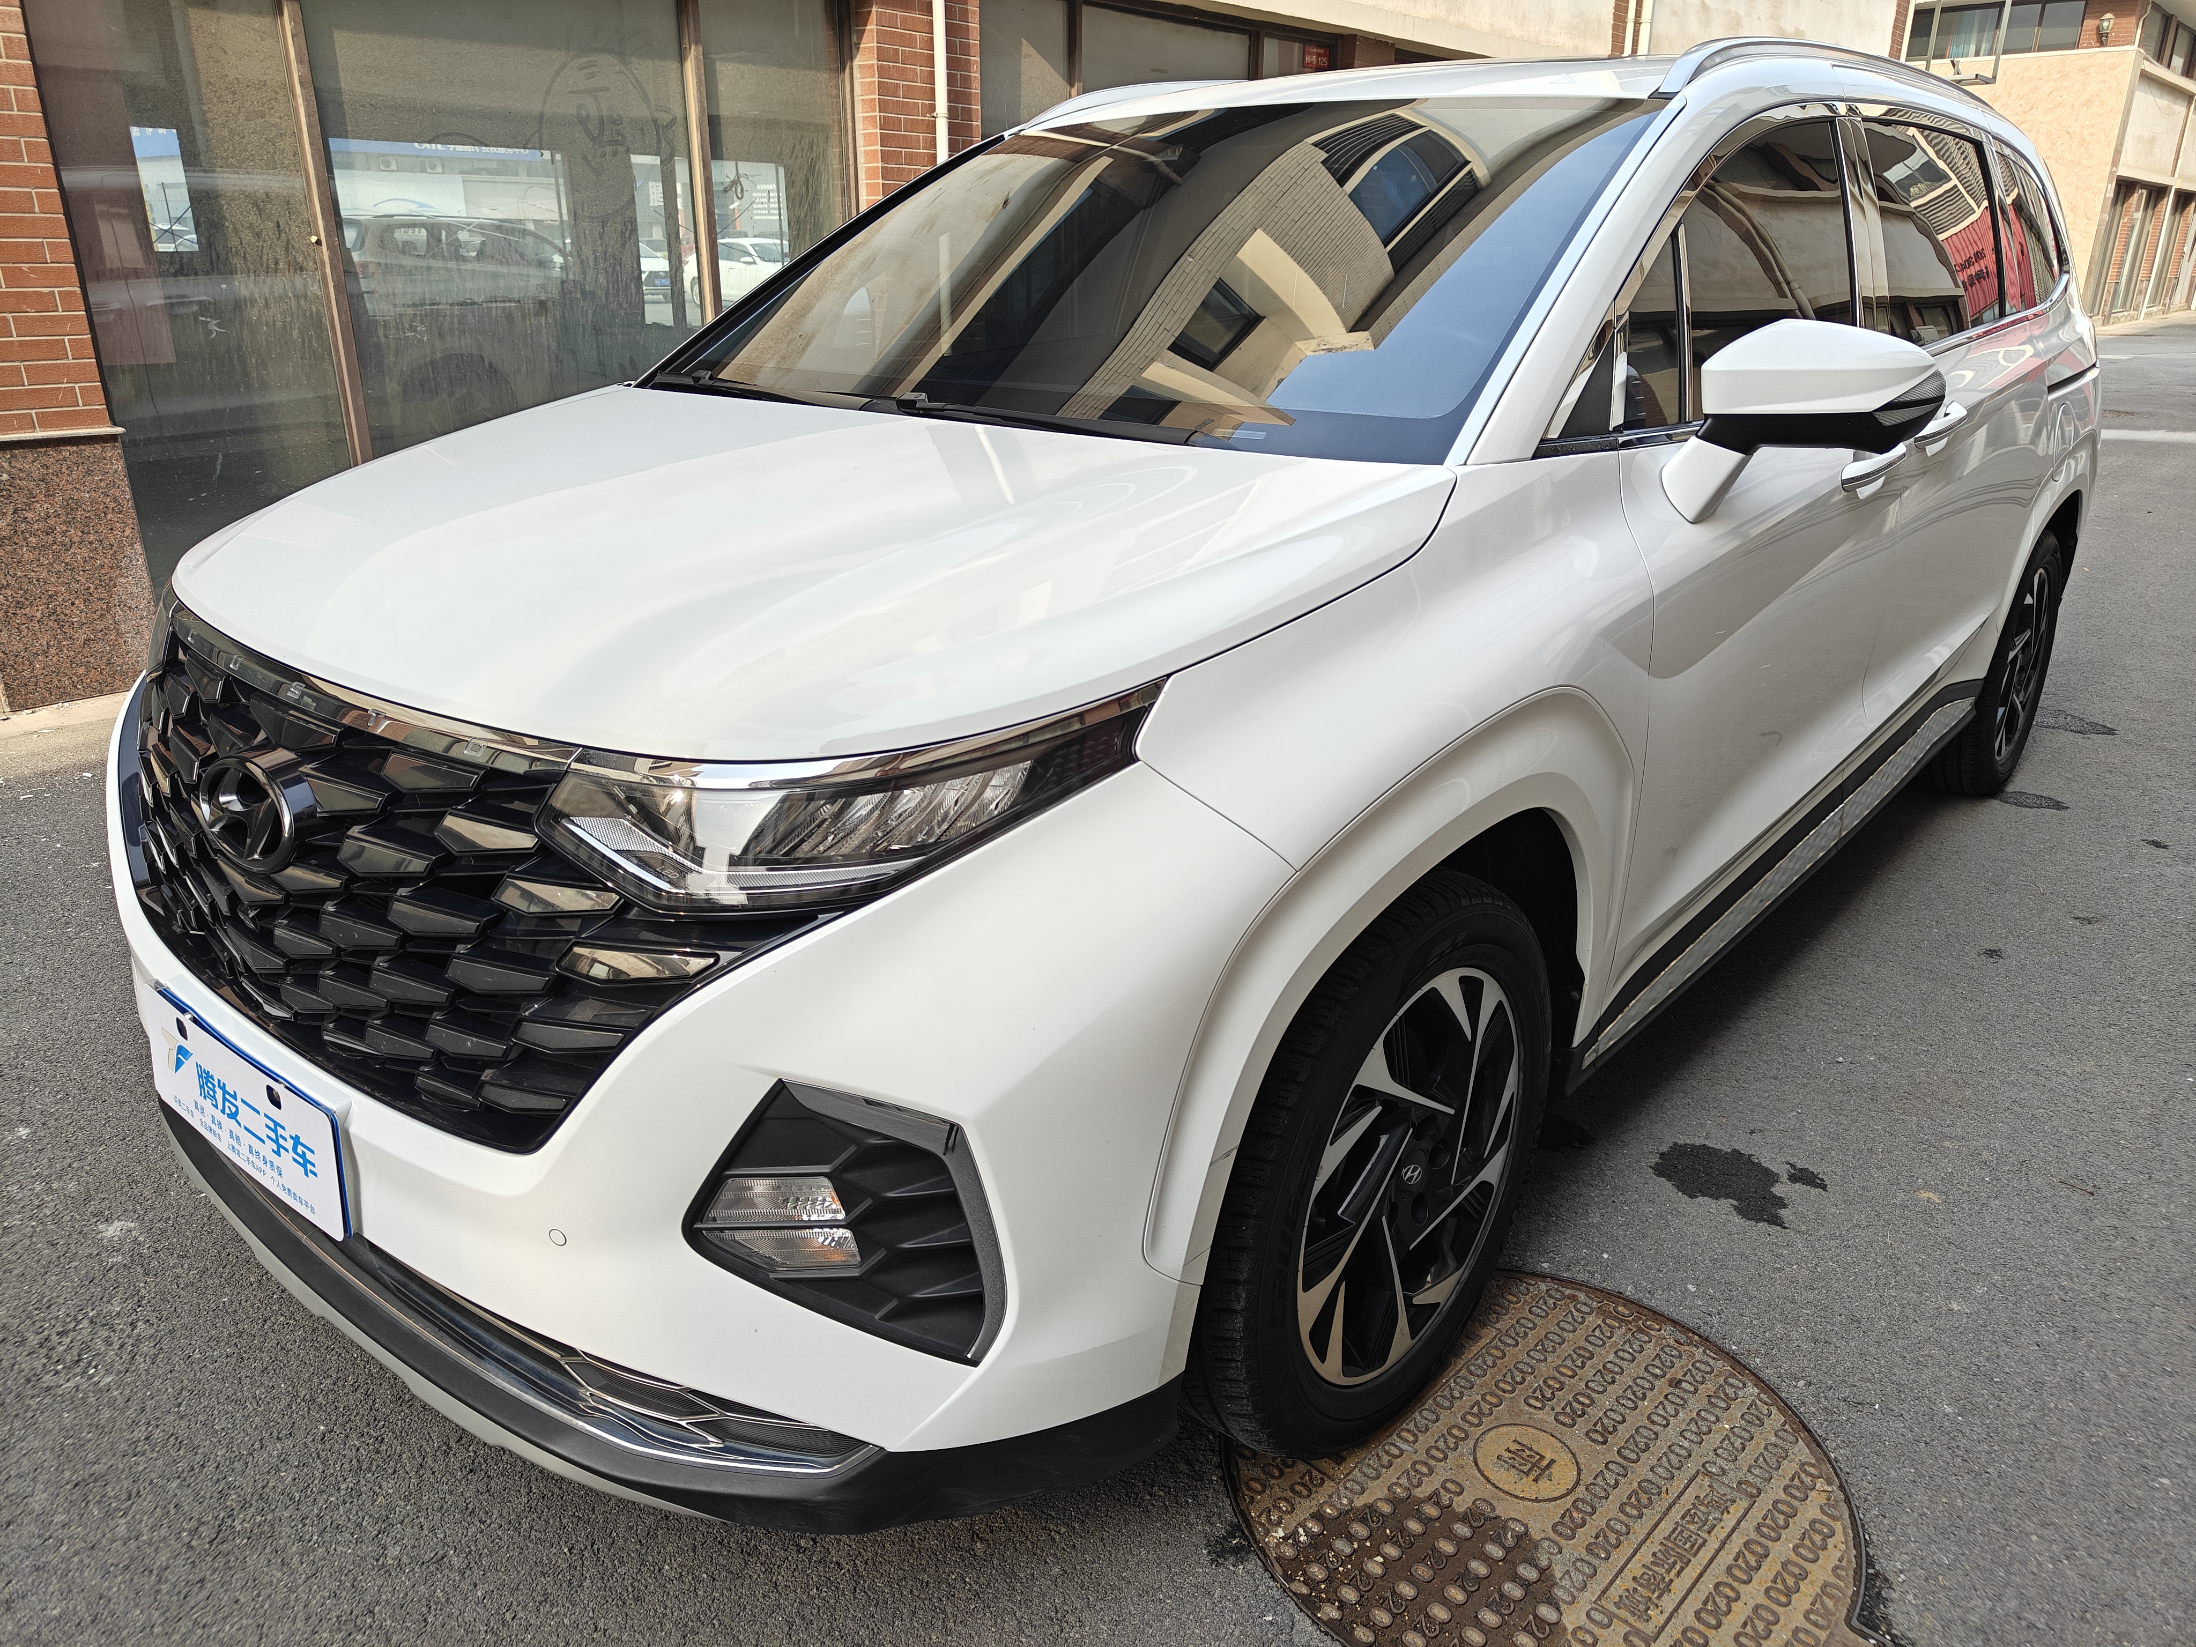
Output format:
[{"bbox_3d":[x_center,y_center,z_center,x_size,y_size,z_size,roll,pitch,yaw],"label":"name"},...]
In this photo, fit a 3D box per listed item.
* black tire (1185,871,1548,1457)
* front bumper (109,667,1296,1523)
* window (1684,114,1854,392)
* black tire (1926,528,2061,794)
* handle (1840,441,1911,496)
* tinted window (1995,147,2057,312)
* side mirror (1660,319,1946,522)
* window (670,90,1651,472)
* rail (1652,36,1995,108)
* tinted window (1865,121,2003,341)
[{"bbox_3d":[0.282,0.372,1.808,0.235,0.700,0.710,17,26,38],"label":"black tire"},{"bbox_3d":[-0.699,0.161,1.770,1.840,0.730,0.600,17,26,38],"label":"front bumper"},{"bbox_3d":[0.961,-0.825,2.188,0.060,0.410,0.800,-3,13,43],"label":"window"},{"bbox_3d":[2.284,-0.439,3.969,0.235,0.700,0.705,17,26,38],"label":"black tire"},{"bbox_3d":[1.230,-0.559,2.400,0.060,0.060,0.310,17,26,38],"label":"handle"},{"bbox_3d":[2.124,-1.336,3.464,0.060,0.350,0.700,-3,14,40],"label":"tinted window"},{"bbox_3d":[0.825,-0.472,1.797,0.280,0.235,0.200,17,26,38],"label":"side mirror"},{"bbox_3d":[-0.003,-0.857,2.253,1.520,0.140,1.030,17,53,38],"label":"window"},{"bbox_3d":[1.468,-1.361,2.860,0.080,0.130,2.080,17,26,38],"label":"rail"},{"bbox_3d":[1.590,-1.108,2.870,0.060,0.390,0.880,-3,13,43],"label":"tinted window"}]

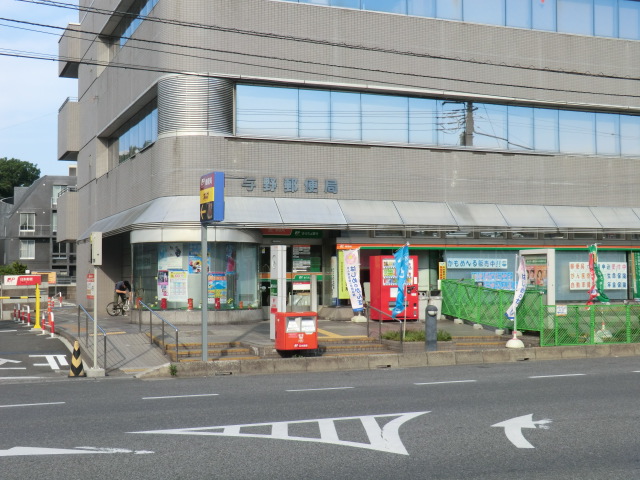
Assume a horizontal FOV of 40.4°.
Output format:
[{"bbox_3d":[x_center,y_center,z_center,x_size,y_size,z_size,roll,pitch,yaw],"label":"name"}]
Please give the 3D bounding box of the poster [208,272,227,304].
[{"bbox_3d":[-2.763,1.308,23.428,0.580,0.840,0.030,1,-2,-30],"label":"poster"}]

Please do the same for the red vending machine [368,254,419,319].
[{"bbox_3d":[2.125,1.385,24.790,1.150,1.830,0.745,0,-2,-21],"label":"red vending machine"}]

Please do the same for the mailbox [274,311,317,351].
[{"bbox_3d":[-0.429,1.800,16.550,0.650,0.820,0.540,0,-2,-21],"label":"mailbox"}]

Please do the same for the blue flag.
[{"bbox_3d":[1.819,0.926,19.400,0.450,1.620,0.220,0,-2,0],"label":"blue flag"}]

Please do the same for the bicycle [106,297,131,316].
[{"bbox_3d":[-6.956,2.283,31.000,1.450,0.880,0.500,0,-2,-12],"label":"bicycle"}]

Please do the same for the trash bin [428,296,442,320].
[{"bbox_3d":[3.294,1.901,25.005,0.360,0.800,0.340,0,-2,-21],"label":"trash bin"}]

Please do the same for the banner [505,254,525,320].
[{"bbox_3d":[4.184,1.017,18.600,0.400,1.400,0.240,0,-2,-14],"label":"banner"}]

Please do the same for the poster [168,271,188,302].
[{"bbox_3d":[-3.779,1.221,23.210,0.570,0.840,0.030,-1,-2,6],"label":"poster"}]

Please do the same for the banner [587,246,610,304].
[{"bbox_3d":[7.692,0.980,24.000,0.620,1.700,0.250,0,-2,-9],"label":"banner"}]

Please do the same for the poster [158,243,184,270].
[{"bbox_3d":[-3.972,0.441,23.242,0.740,0.730,0.030,-1,-2,13],"label":"poster"}]

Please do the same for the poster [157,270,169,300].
[{"bbox_3d":[-4.227,1.202,23.324,0.340,0.790,0.030,-1,-2,22],"label":"poster"}]

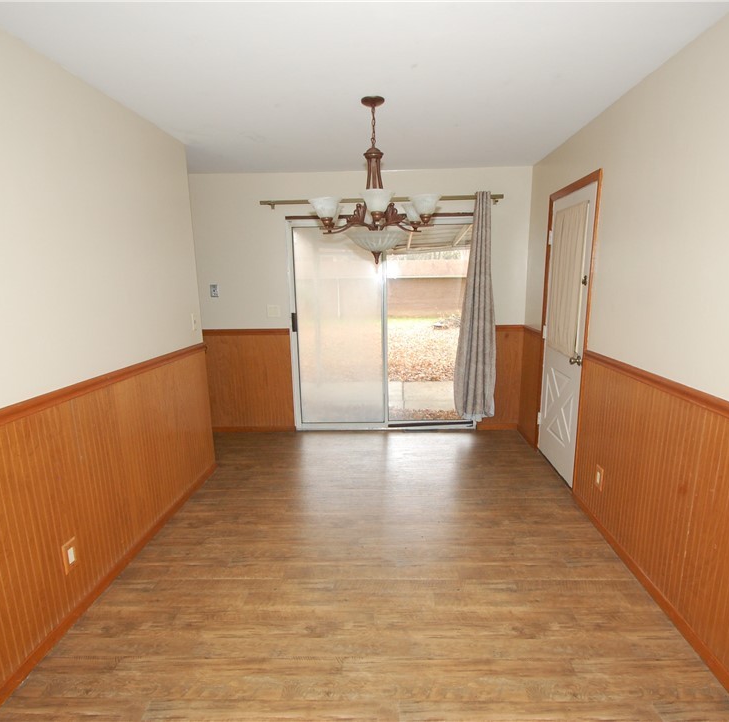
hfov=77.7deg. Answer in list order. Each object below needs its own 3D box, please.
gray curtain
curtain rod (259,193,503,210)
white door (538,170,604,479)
[{"bbox_3d":[1.032,-0.457,4.142,0.380,2.080,0.140,0,11,3],"label":"gray curtain"},{"bbox_3d":[0.140,-1.419,4.029,2.150,0.065,0.090,0,11,3],"label":"curtain rod"},{"bbox_3d":[1.462,-0.158,3.337,0.045,2.020,0.765,0,11,4],"label":"white door"}]

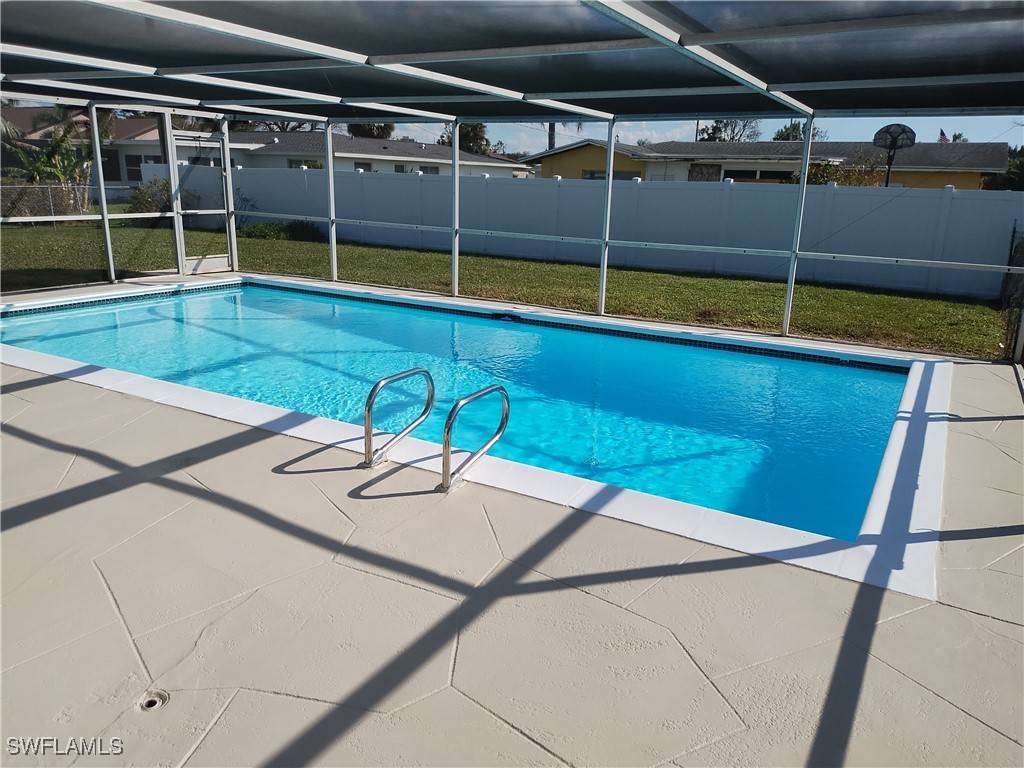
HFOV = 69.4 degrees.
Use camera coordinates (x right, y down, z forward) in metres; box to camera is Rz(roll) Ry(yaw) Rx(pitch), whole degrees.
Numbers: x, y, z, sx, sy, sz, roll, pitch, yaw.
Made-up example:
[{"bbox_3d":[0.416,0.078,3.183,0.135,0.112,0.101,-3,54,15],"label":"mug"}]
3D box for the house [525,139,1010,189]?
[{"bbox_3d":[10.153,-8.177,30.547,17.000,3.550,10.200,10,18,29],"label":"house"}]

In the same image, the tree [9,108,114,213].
[{"bbox_3d":[-15.636,-7.768,25.481,3.300,3.700,3.200,-7,18,-30],"label":"tree"}]

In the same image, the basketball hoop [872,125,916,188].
[{"bbox_3d":[10.991,-5.692,21.570,1.120,3.550,1.250,10,17,27],"label":"basketball hoop"}]

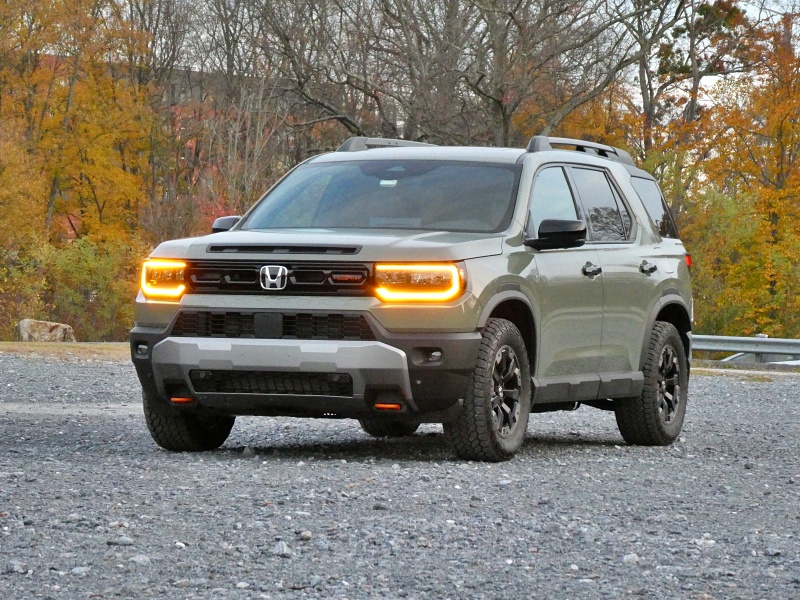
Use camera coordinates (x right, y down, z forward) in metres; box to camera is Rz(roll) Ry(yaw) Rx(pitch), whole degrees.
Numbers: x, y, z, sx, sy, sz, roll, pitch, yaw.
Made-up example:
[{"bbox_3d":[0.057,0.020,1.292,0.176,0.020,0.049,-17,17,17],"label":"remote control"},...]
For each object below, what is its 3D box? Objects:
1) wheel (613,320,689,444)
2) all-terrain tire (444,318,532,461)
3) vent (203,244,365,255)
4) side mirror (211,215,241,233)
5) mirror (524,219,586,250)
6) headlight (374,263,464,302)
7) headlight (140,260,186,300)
[{"bbox_3d":[1.602,0.534,16.845,0.275,0.785,0.784,1,-1,23],"label":"wheel"},{"bbox_3d":[0.472,0.484,14.185,0.275,0.785,0.784,1,-1,19],"label":"all-terrain tire"},{"bbox_3d":[-0.605,-0.260,13.801,0.874,0.055,0.075,1,-1,23],"label":"vent"},{"bbox_3d":[-0.949,-0.395,15.506,0.300,0.180,0.190,1,-1,23],"label":"side mirror"},{"bbox_3d":[0.864,-0.366,14.736,0.300,0.180,0.190,1,-1,23],"label":"mirror"},{"bbox_3d":[0.104,-0.087,13.570,0.410,0.210,0.240,1,-1,23],"label":"headlight"},{"bbox_3d":[-1.267,-0.106,14.153,0.410,0.210,0.240,1,-1,23],"label":"headlight"}]

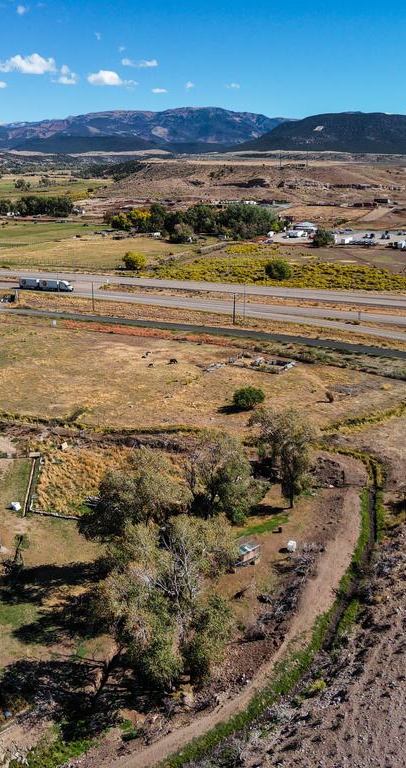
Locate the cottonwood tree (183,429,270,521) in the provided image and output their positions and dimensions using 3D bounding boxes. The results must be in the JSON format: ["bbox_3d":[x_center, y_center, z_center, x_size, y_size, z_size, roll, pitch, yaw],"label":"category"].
[{"bbox_3d":[3.304,14.391,104.566,12.600,14.800,11.800,0,18,0],"label":"cottonwood tree"}]

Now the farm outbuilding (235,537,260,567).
[{"bbox_3d":[5.677,23.817,97.658,4.500,1.700,2.900,-15,23,-40],"label":"farm outbuilding"}]

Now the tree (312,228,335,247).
[{"bbox_3d":[74.014,-89.745,417.918,13.000,10.800,12.500,0,18,0],"label":"tree"}]

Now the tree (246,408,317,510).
[{"bbox_3d":[12.776,12.237,107.986,11.200,16.800,10.600,0,18,0],"label":"tree"}]

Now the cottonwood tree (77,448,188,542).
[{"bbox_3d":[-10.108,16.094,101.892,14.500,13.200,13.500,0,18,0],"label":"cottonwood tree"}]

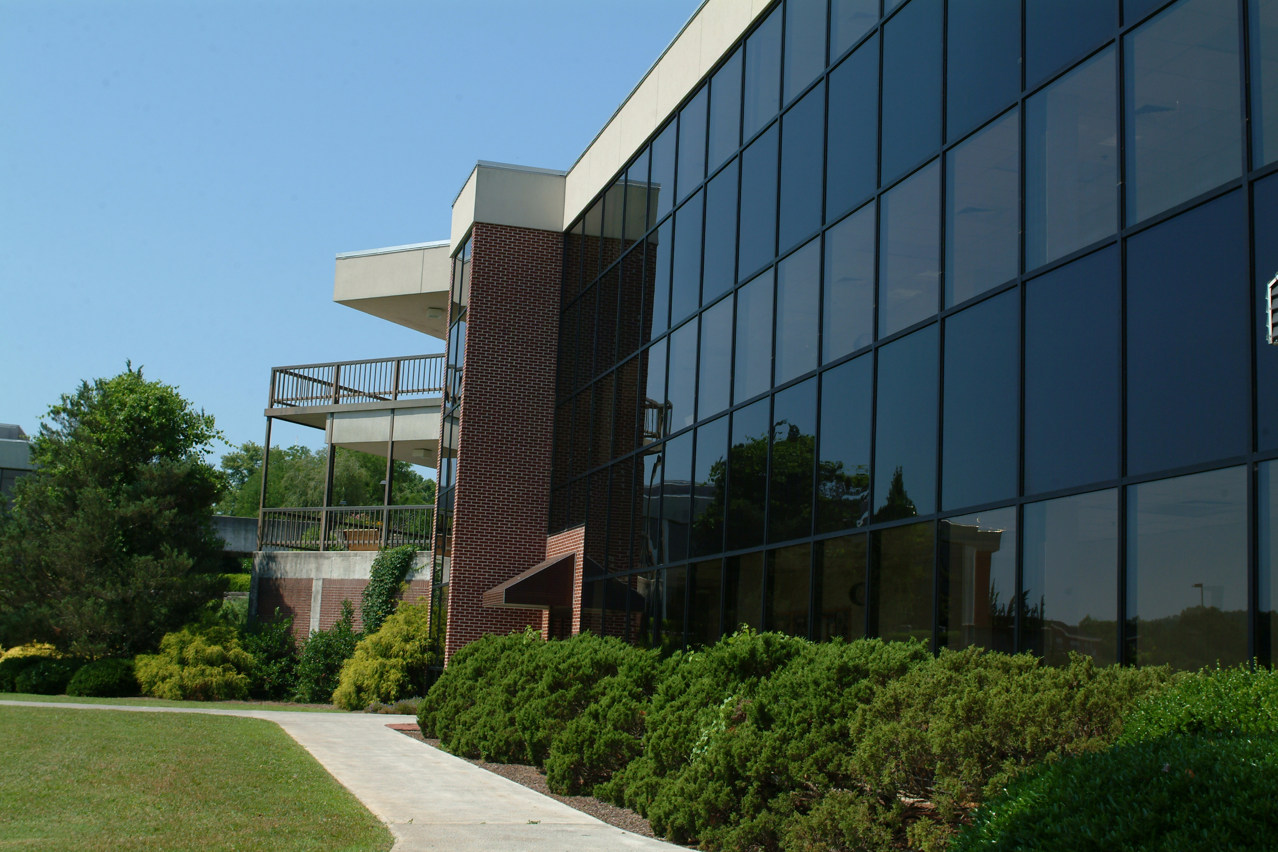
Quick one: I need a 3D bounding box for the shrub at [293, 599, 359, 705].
[{"bbox_3d":[-7.517,5.452,35.914,1.650,2.500,1.500,3,-10,0],"label":"shrub"}]

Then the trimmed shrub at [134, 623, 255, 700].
[{"bbox_3d":[-10.311,5.471,34.600,2.720,1.754,2.400,6,-10,-16],"label":"trimmed shrub"}]

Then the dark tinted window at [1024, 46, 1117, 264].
[{"bbox_3d":[3.794,-2.321,13.103,0.080,1.688,1.450,6,-10,-16],"label":"dark tinted window"}]

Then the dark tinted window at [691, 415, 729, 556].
[{"bbox_3d":[1.050,0.894,21.354,0.100,1.950,1.460,5,-10,-16],"label":"dark tinted window"}]

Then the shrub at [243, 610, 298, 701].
[{"bbox_3d":[-9.218,5.700,37.151,1.350,2.220,1.300,5,-10,-13],"label":"shrub"}]

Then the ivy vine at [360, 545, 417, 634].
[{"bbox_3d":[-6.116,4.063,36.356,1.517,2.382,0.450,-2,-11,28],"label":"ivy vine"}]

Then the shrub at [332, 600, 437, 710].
[{"bbox_3d":[-5.833,5.263,34.218,2.400,2.500,2.200,3,-10,0],"label":"shrub"}]

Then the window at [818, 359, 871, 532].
[{"bbox_3d":[2.368,0.221,17.073,0.080,1.957,1.460,6,-10,-16],"label":"window"}]

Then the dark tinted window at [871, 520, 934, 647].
[{"bbox_3d":[2.719,1.850,15.315,0.080,1.659,1.460,6,-10,-16],"label":"dark tinted window"}]

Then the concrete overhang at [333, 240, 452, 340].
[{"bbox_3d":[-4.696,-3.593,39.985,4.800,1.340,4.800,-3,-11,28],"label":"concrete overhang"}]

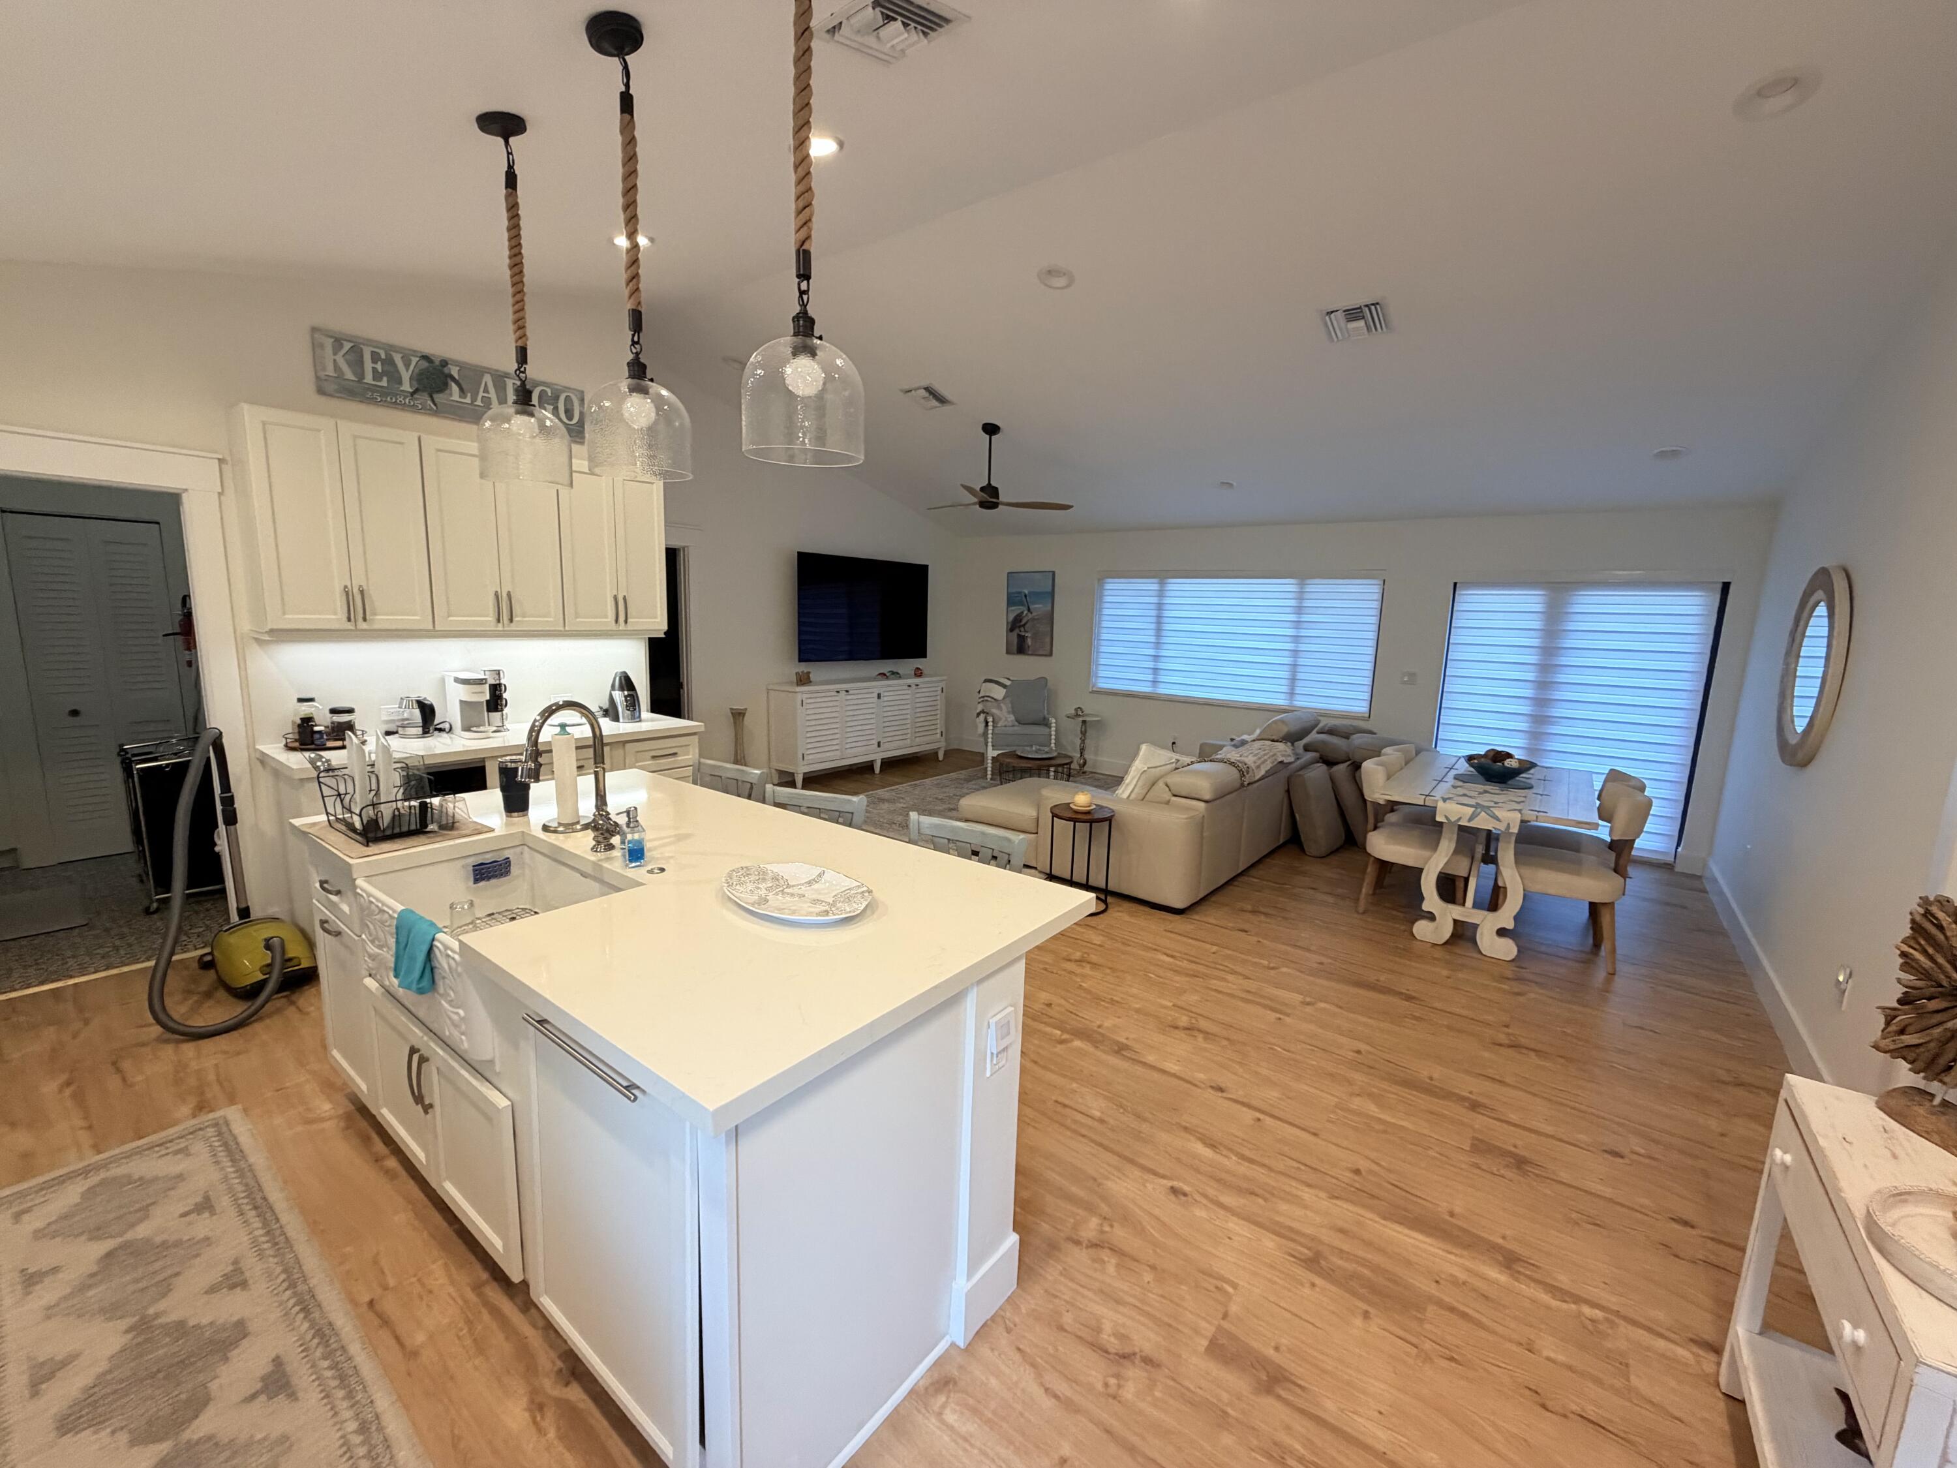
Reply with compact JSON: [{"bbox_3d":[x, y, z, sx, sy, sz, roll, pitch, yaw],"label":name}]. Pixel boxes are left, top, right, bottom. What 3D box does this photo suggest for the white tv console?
[{"bbox_3d":[-1.127,-0.069,7.887,0.400,0.900,2.020,9,11,36],"label":"white tv console"}]

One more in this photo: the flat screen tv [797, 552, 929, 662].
[{"bbox_3d":[-1.109,-1.243,7.971,0.070,1.020,1.830,9,11,36],"label":"flat screen tv"}]

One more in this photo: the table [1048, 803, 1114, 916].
[{"bbox_3d":[0.577,0.700,4.482,0.358,0.557,0.358,2,9,0],"label":"table"}]

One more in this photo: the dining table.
[{"bbox_3d":[3.024,0.664,4.704,0.930,0.760,1.750,9,11,36],"label":"dining table"}]

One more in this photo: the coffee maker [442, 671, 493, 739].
[{"bbox_3d":[-2.670,-0.152,4.126,0.318,0.328,0.139,10,12,42],"label":"coffee maker"}]

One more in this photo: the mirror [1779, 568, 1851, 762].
[{"bbox_3d":[3.882,-0.308,3.698,0.050,0.930,0.930,9,11,36],"label":"mirror"}]

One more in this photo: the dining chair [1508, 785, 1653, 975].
[{"bbox_3d":[3.013,0.680,4.080,0.586,0.880,0.497,9,11,38],"label":"dining chair"}]

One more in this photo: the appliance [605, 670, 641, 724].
[{"bbox_3d":[-2.155,-0.228,4.810,0.149,0.298,0.139,10,12,41],"label":"appliance"}]

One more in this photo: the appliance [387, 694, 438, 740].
[{"bbox_3d":[-2.903,-0.096,4.079,0.189,0.219,0.159,1,9,-6],"label":"appliance"}]

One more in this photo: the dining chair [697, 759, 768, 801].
[{"bbox_3d":[-1.180,0.640,3.169,0.447,0.974,0.507,8,11,35],"label":"dining chair"}]

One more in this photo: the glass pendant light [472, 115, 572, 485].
[{"bbox_3d":[-1.427,-1.309,2.438,0.260,1.060,0.260,9,11,36],"label":"glass pendant light"}]

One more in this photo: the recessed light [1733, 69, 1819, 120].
[{"bbox_3d":[2.603,-2.086,2.583,0.195,0.030,0.195,9,-3,36],"label":"recessed light"}]

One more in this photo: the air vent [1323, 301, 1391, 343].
[{"bbox_3d":[1.916,-2.079,4.004,0.298,0.030,0.298,8,-3,35],"label":"air vent"}]

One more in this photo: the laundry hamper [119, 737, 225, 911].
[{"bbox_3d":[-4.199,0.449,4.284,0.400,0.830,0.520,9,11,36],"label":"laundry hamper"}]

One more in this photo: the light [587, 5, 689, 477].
[{"bbox_3d":[-0.887,-1.226,2.041,0.260,1.060,0.260,9,11,36],"label":"light"}]

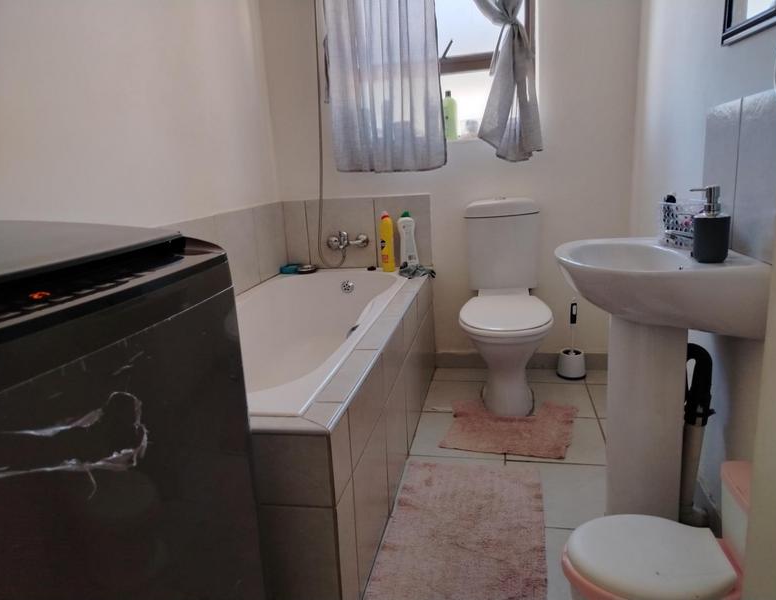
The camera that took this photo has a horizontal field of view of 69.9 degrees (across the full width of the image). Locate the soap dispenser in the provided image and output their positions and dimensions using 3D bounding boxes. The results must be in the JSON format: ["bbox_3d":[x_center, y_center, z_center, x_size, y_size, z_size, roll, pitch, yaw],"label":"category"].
[{"bbox_3d":[0.767,-0.184,1.325,0.094,0.181,0.080,0,13,12],"label":"soap dispenser"}]

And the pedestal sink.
[{"bbox_3d":[0.714,0.228,1.606,0.445,0.747,0.580,0,13,12],"label":"pedestal sink"}]

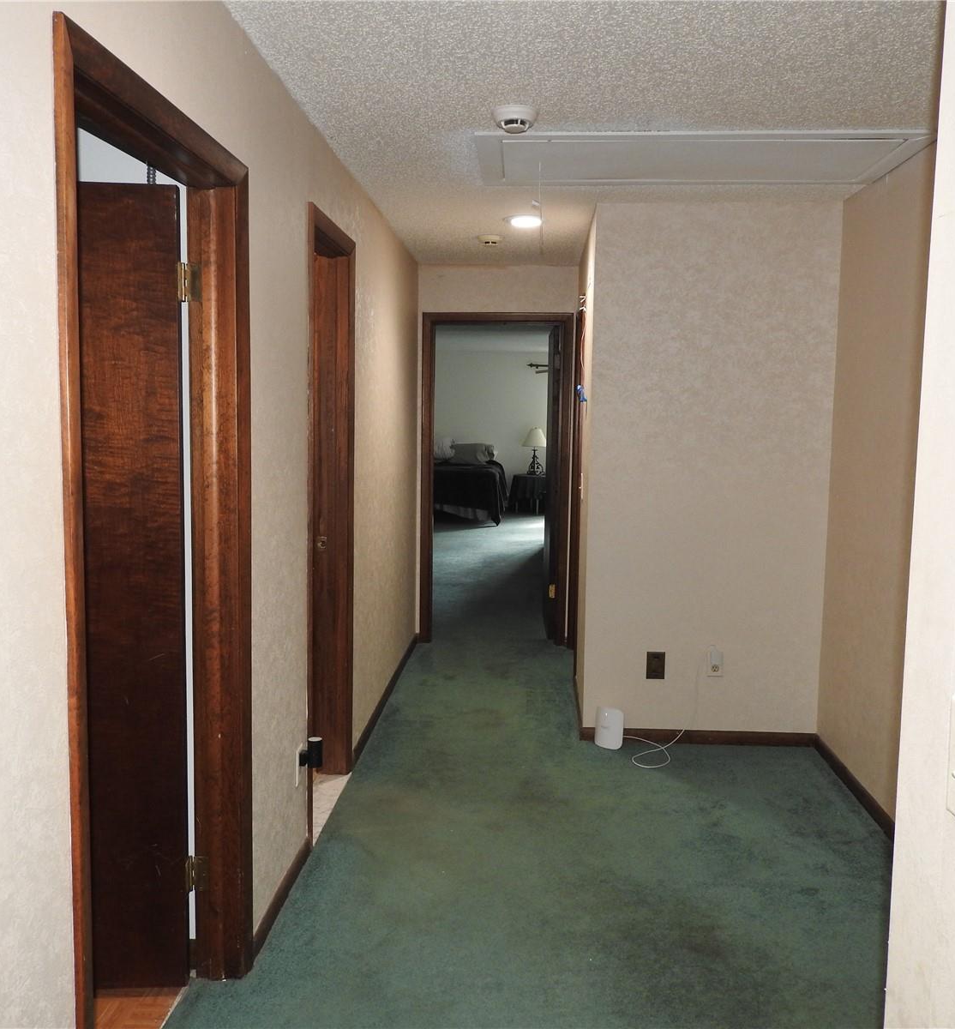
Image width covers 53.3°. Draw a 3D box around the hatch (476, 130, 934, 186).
[{"bbox_3d":[0.769,-1.278,3.463,1.516,0.029,0.695,1,6,3],"label":"hatch"}]

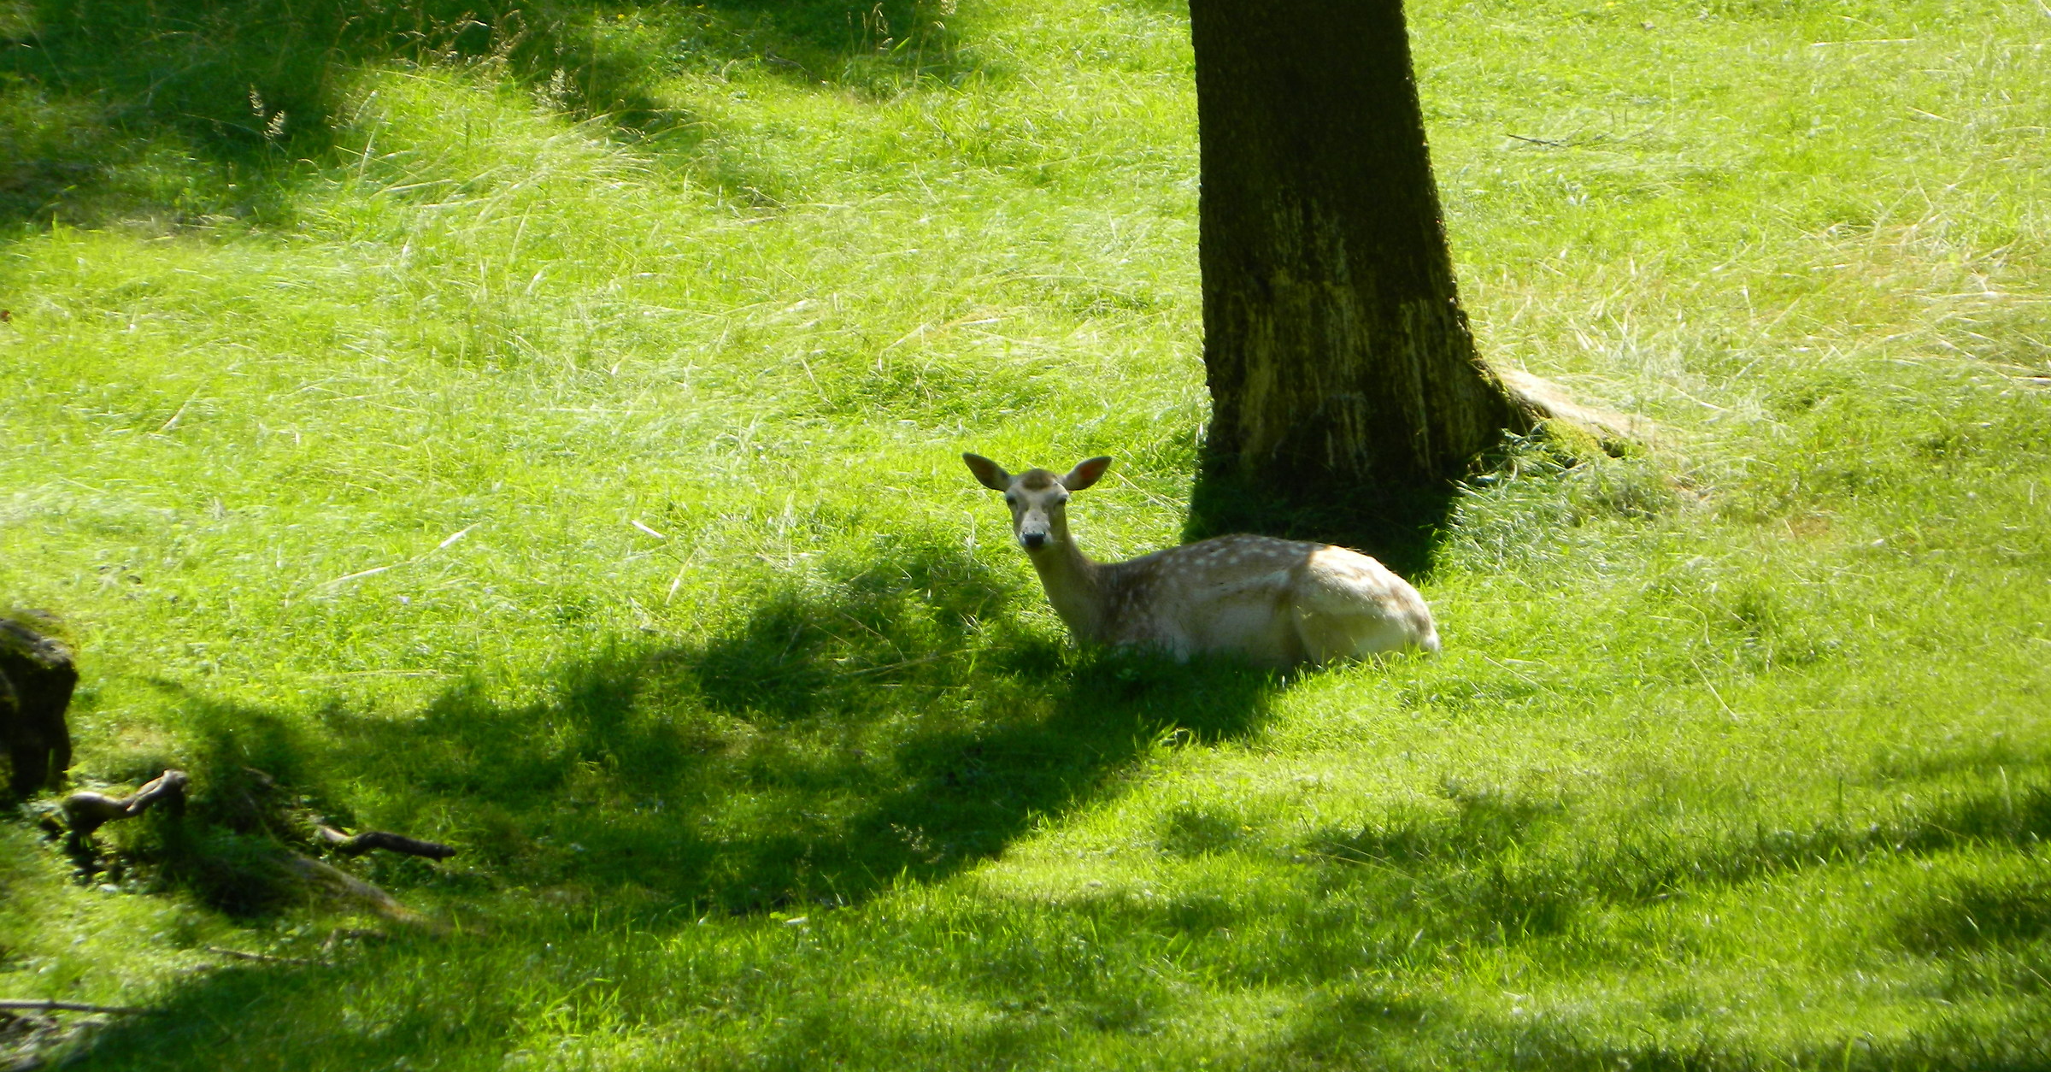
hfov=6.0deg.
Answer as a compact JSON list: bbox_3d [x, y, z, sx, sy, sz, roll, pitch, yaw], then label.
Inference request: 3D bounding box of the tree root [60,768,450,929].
[{"bbox_3d":[-1.659,0.675,42.400,0.840,0.240,0.450,-2,11,0],"label":"tree root"}]

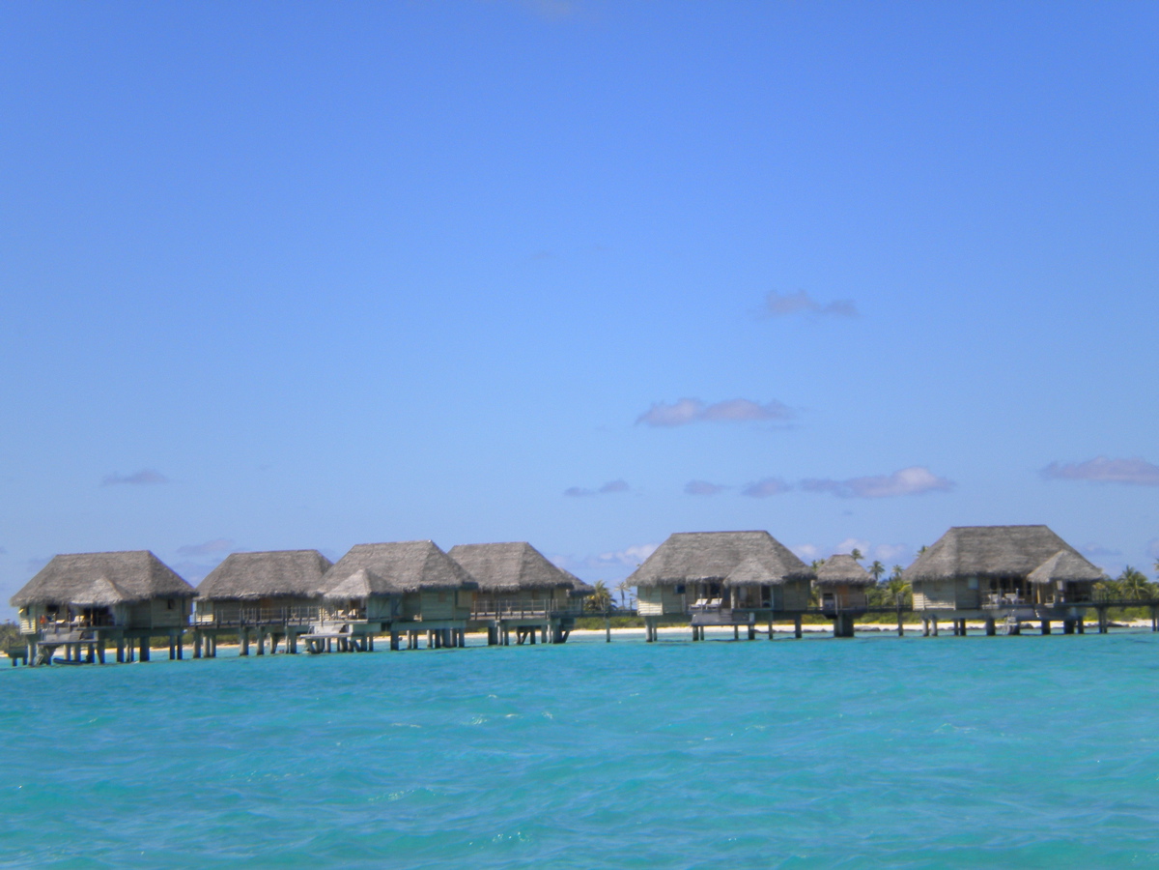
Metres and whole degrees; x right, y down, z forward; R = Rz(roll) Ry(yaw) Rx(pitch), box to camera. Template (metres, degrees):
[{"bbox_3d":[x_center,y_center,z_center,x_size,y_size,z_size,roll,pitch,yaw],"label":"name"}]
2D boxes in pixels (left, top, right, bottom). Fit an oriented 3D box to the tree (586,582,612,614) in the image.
[{"bbox_3d":[2.051,16.553,325.000,3.100,4.100,3.100,-2,-3,0],"label":"tree"}]

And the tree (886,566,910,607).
[{"bbox_3d":[33.169,16.056,335.000,2.800,4.700,2.800,-2,-3,0],"label":"tree"}]

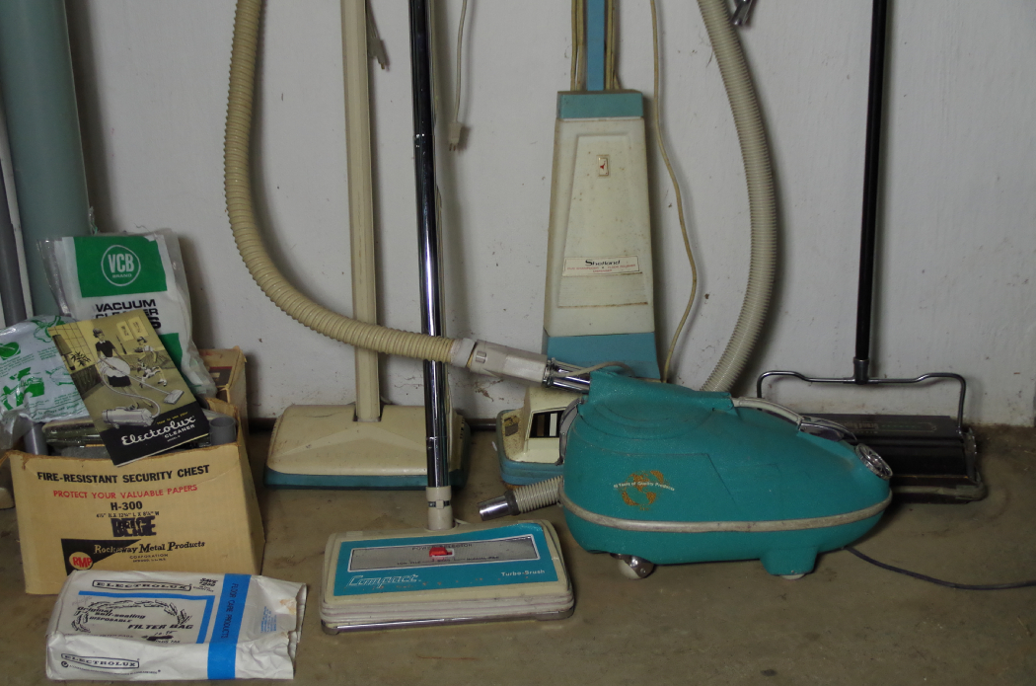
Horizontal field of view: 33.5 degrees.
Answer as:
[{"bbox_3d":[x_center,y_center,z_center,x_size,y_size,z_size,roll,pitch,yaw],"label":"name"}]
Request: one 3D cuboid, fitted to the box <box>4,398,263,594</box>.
[{"bbox_3d":[-0.547,0.230,2.504,0.330,0.229,0.133,-1,25,-2],"label":"box"}]

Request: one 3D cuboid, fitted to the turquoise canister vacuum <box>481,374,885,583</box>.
[{"bbox_3d":[0.262,0.181,2.539,0.525,0.288,0.245,0,24,0],"label":"turquoise canister vacuum"}]

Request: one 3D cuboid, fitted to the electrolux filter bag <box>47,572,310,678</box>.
[{"bbox_3d":[-0.462,0.389,2.366,0.327,0.053,0.178,0,25,0],"label":"electrolux filter bag"}]

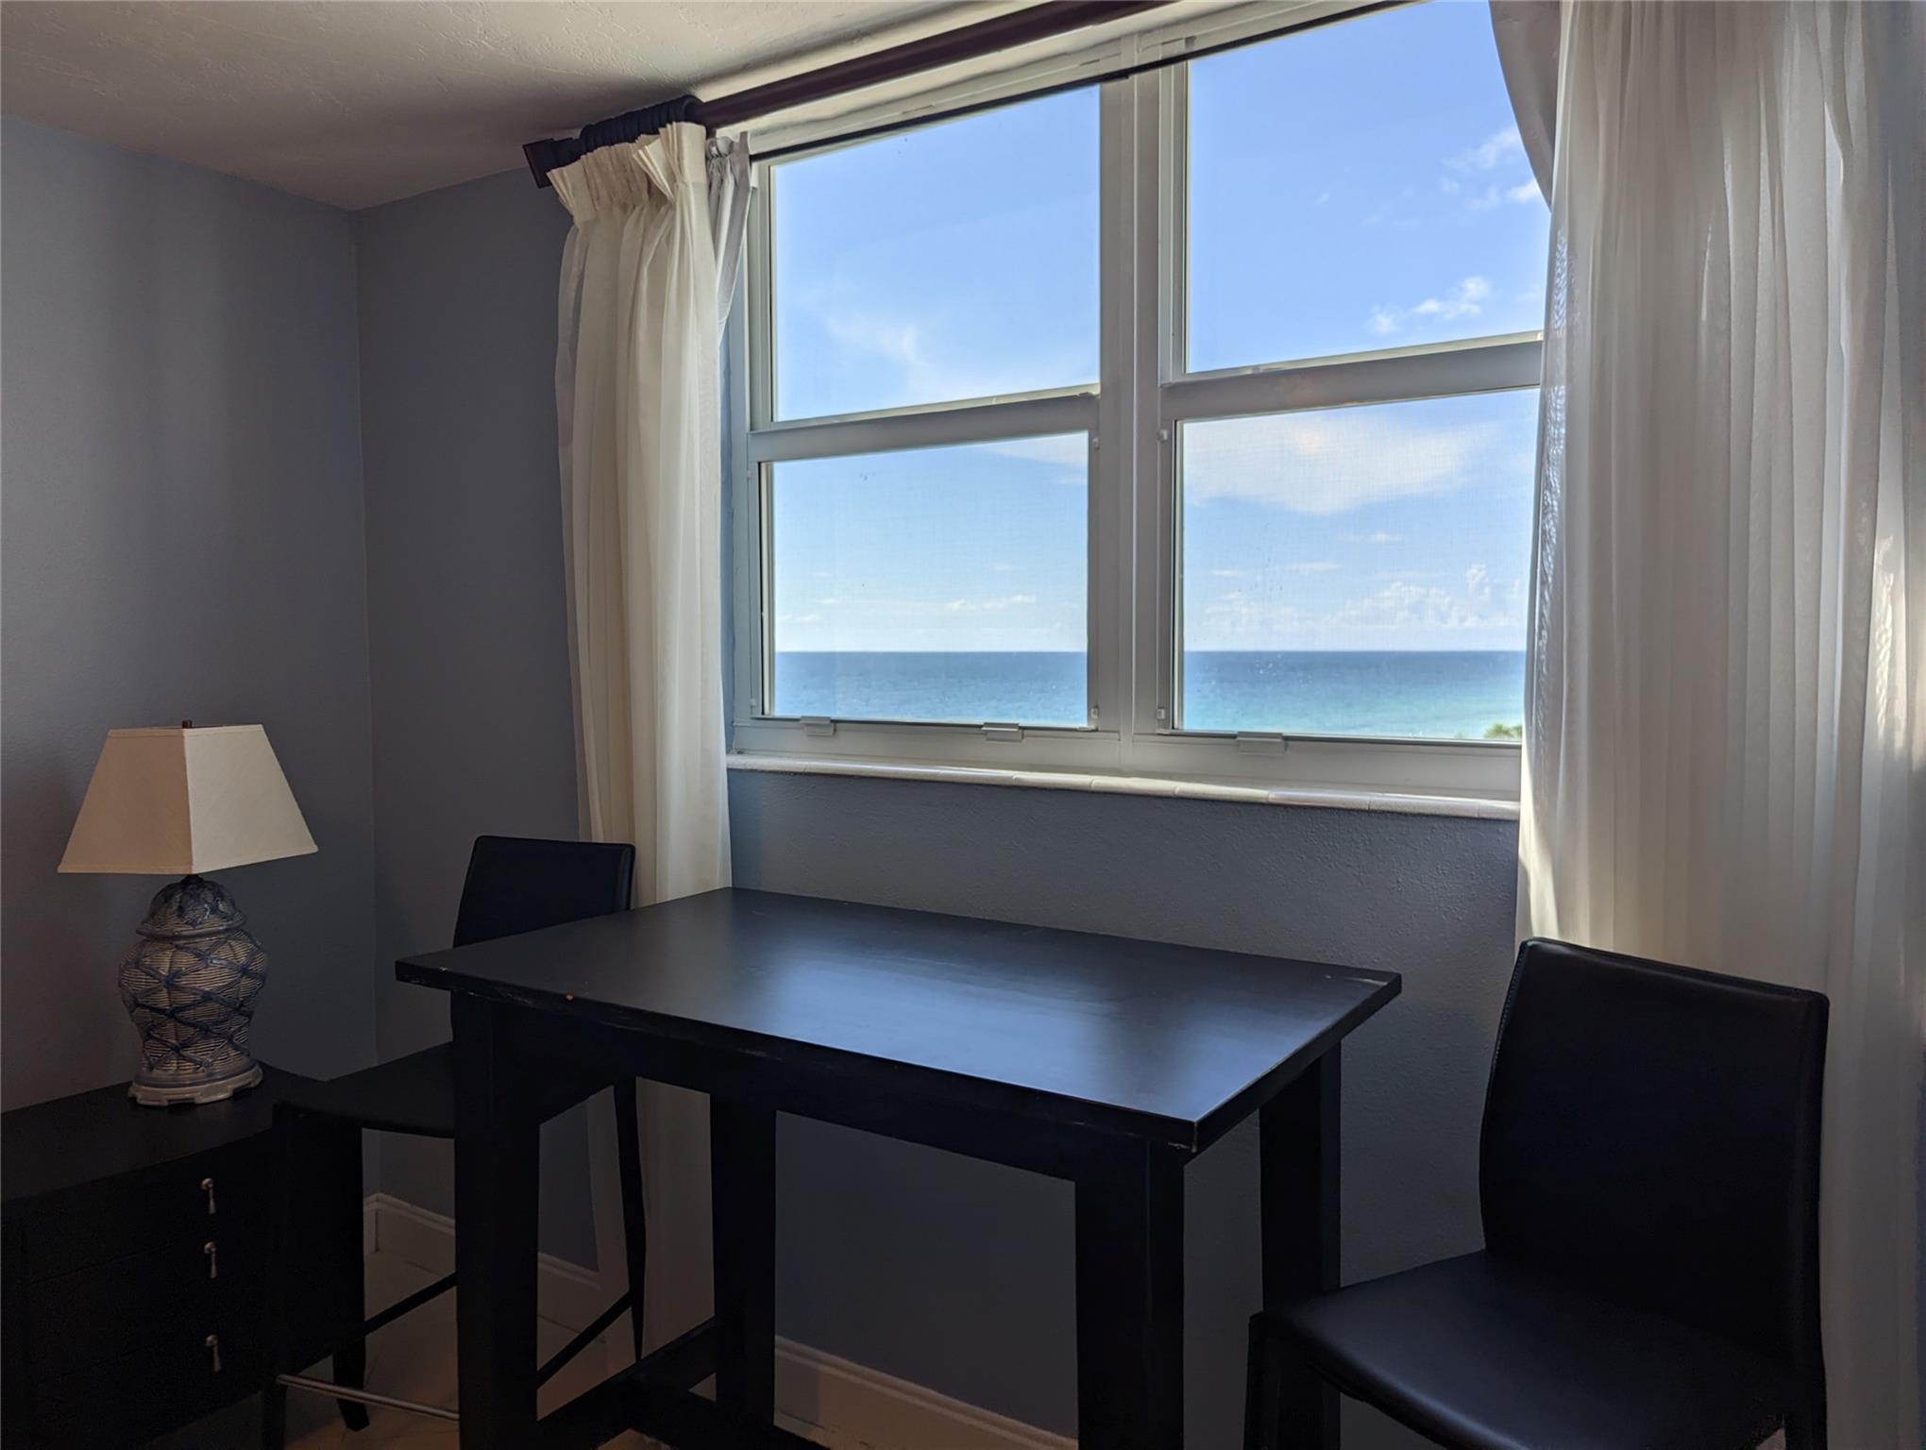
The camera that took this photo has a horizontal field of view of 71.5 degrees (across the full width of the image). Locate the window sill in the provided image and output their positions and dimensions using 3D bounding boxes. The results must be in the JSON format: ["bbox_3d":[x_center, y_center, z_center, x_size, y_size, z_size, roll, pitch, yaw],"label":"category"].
[{"bbox_3d":[0.213,0.093,2.269,1.760,0.030,0.150,2,4,32],"label":"window sill"}]

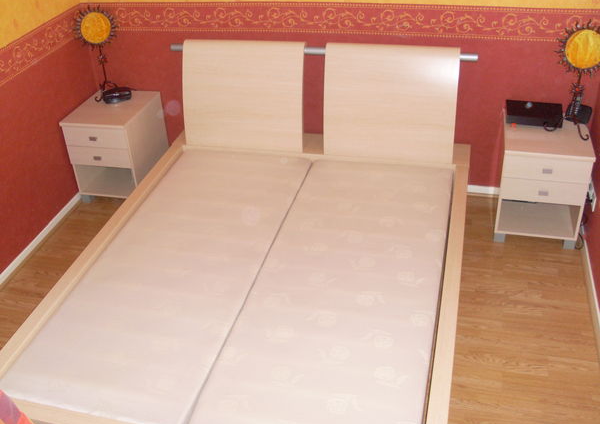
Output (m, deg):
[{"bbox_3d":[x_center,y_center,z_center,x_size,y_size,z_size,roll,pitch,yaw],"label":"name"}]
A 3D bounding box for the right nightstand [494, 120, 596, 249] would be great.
[{"bbox_3d":[1.305,-0.185,3.586,0.428,0.556,0.500,5,34,14],"label":"right nightstand"}]

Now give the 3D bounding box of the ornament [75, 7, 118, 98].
[{"bbox_3d":[-1.222,-0.978,4.031,0.265,0.570,0.140,-19,36,-22],"label":"ornament"}]

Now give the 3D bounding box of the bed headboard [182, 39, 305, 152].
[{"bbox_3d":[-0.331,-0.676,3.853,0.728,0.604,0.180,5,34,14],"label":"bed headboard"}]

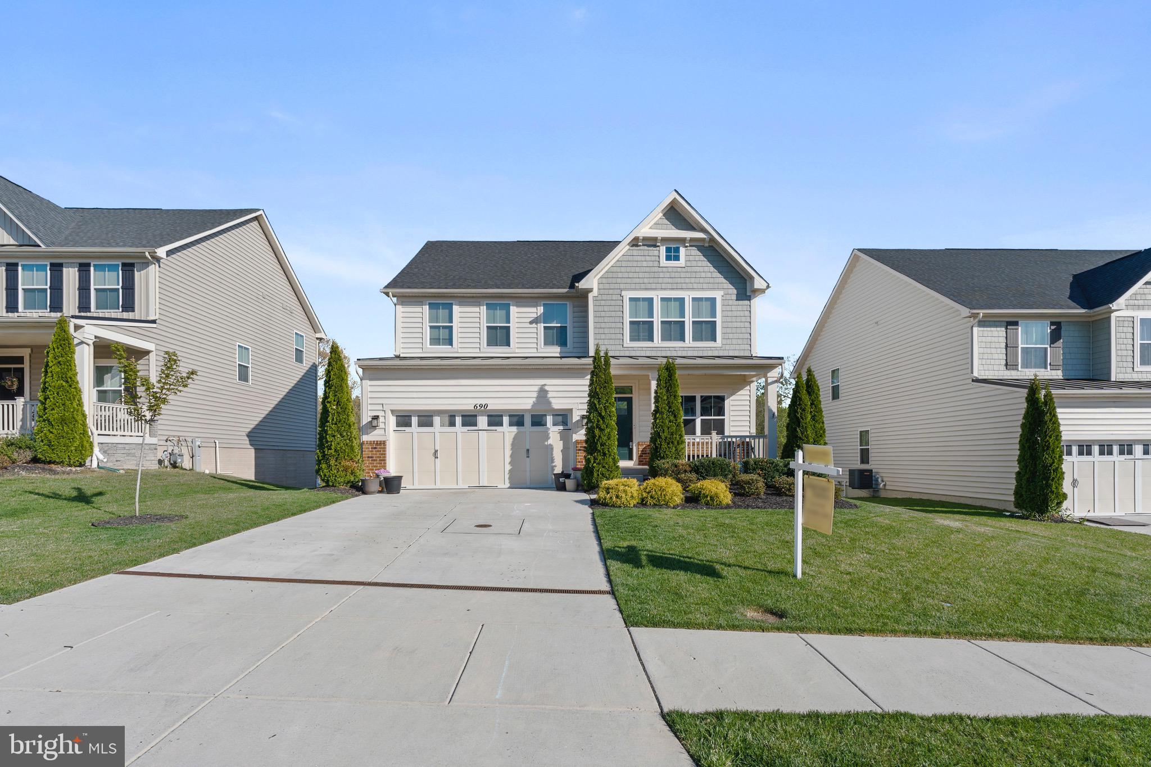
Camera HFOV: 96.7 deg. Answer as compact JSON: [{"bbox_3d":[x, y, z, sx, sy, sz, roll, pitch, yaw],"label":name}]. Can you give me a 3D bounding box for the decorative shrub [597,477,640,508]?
[{"bbox_3d":[0.914,2.340,10.950,0.900,0.600,0.880,0,-2,0],"label":"decorative shrub"}]

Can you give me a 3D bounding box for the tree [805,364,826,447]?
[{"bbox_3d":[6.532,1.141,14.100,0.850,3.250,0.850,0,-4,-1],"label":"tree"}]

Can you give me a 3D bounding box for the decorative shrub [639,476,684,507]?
[{"bbox_3d":[1.931,2.427,11.500,0.990,0.680,0.950,0,-4,-1],"label":"decorative shrub"}]

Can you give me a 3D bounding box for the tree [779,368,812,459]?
[{"bbox_3d":[5.980,1.189,13.800,0.920,3.100,0.920,0,-4,-1],"label":"tree"}]

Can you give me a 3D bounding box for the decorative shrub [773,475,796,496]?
[{"bbox_3d":[5.030,2.446,12.200,0.620,0.500,0.600,0,-4,-1],"label":"decorative shrub"}]

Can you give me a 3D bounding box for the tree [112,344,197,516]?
[{"bbox_3d":[-7.734,0.860,9.400,1.450,3.120,1.350,0,-2,0],"label":"tree"}]

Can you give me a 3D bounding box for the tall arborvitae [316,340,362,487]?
[{"bbox_3d":[-6.057,0.783,13.100,1.080,3.720,1.050,0,-2,0],"label":"tall arborvitae"}]

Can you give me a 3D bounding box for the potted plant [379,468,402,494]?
[{"bbox_3d":[-4.733,2.500,13.100,0.550,0.650,0.520,0,-4,-1],"label":"potted plant"}]

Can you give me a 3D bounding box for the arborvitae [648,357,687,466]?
[{"bbox_3d":[2.313,0.930,12.900,0.950,3.150,0.950,0,-4,-1],"label":"arborvitae"}]

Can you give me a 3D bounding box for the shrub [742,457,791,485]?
[{"bbox_3d":[4.838,2.239,12.950,1.220,0.730,1.100,0,-2,0],"label":"shrub"}]

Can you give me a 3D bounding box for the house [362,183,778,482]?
[{"bbox_3d":[-0.100,-1.300,18.700,11.700,9.100,10.800,0,-4,-1],"label":"house"}]

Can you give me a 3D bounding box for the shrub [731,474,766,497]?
[{"bbox_3d":[4.112,2.415,12.150,0.810,0.560,0.800,0,-2,0],"label":"shrub"}]

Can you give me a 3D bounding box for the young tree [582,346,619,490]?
[{"bbox_3d":[0.651,0.880,13.000,0.960,3.660,0.920,0,-2,0],"label":"young tree"}]

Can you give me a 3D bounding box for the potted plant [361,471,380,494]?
[{"bbox_3d":[-5.200,2.531,13.000,0.480,0.560,0.480,0,-2,0],"label":"potted plant"}]

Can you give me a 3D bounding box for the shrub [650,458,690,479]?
[{"bbox_3d":[2.271,2.098,12.300,0.950,0.620,0.900,0,-4,-1],"label":"shrub"}]

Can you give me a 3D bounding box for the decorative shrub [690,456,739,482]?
[{"bbox_3d":[3.506,2.221,12.950,1.200,0.740,1.100,0,-2,0],"label":"decorative shrub"}]

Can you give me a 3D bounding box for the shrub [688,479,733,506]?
[{"bbox_3d":[2.917,2.382,11.100,0.950,0.580,0.920,0,-2,0],"label":"shrub"}]

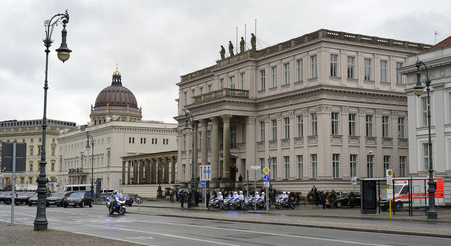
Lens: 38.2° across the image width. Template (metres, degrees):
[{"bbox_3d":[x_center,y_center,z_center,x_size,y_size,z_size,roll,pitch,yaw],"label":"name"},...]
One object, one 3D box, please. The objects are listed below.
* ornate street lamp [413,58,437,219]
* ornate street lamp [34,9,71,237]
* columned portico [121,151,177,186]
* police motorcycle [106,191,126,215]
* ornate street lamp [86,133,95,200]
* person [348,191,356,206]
[{"bbox_3d":[13.032,0.944,42.446,1.550,10.500,0.750,3,-6,-29],"label":"ornate street lamp"},{"bbox_3d":[-8.135,-0.243,30.815,1.550,10.500,0.750,3,-6,-29],"label":"ornate street lamp"},{"bbox_3d":[-13.783,9.306,128.732,3.500,5.850,29.000,3,-6,-29],"label":"columned portico"},{"bbox_3d":[-7.772,5.787,46.746,0.950,1.620,2.200,4,-7,-35],"label":"police motorcycle"},{"bbox_3d":[-21.427,6.915,103.558,1.550,10.500,0.750,3,-6,-29],"label":"ornate street lamp"},{"bbox_3d":[11.948,7.170,61.315,0.580,1.680,0.450,-4,-7,34],"label":"person"}]

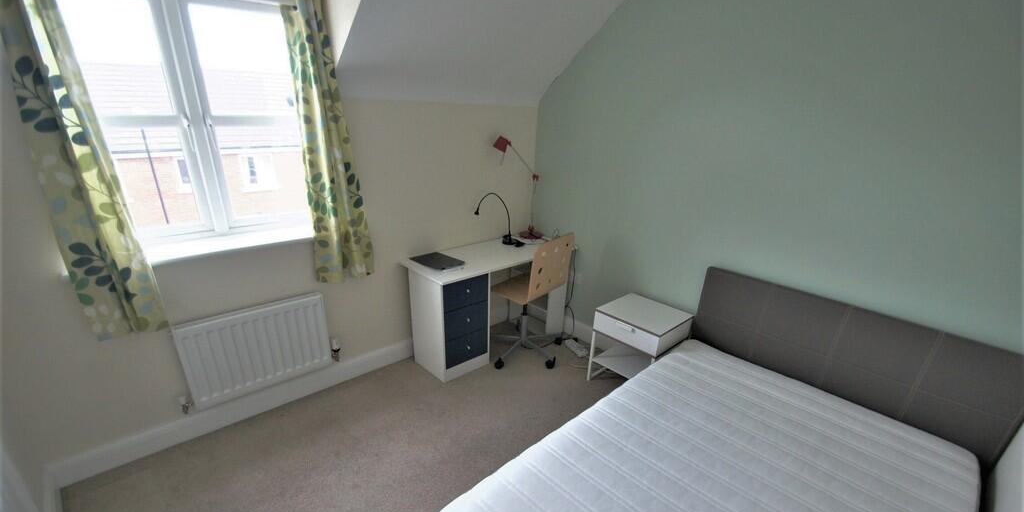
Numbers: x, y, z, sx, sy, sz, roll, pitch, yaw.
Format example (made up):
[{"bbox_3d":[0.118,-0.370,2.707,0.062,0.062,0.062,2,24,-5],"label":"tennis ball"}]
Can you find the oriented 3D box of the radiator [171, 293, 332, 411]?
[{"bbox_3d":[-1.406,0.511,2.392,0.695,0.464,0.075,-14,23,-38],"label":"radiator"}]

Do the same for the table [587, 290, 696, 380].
[{"bbox_3d":[0.820,0.607,2.724,0.398,0.533,0.465,-14,23,-38],"label":"table"}]

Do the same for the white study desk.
[{"bbox_3d":[-0.131,0.338,3.177,1.188,0.748,0.541,-14,23,-38],"label":"white study desk"}]

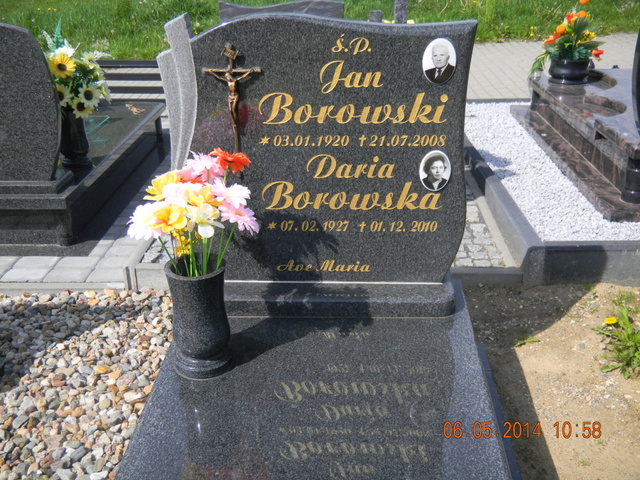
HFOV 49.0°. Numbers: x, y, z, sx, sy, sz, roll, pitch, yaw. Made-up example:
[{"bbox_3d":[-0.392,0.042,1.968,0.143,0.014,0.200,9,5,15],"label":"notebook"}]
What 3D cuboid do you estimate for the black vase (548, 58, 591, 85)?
[{"bbox_3d":[1.518,-1.062,4.340,0.242,0.151,0.242,0,25,3],"label":"black vase"}]

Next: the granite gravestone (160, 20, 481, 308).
[{"bbox_3d":[-0.001,-0.211,2.042,0.866,0.880,0.219,0,25,3],"label":"granite gravestone"}]

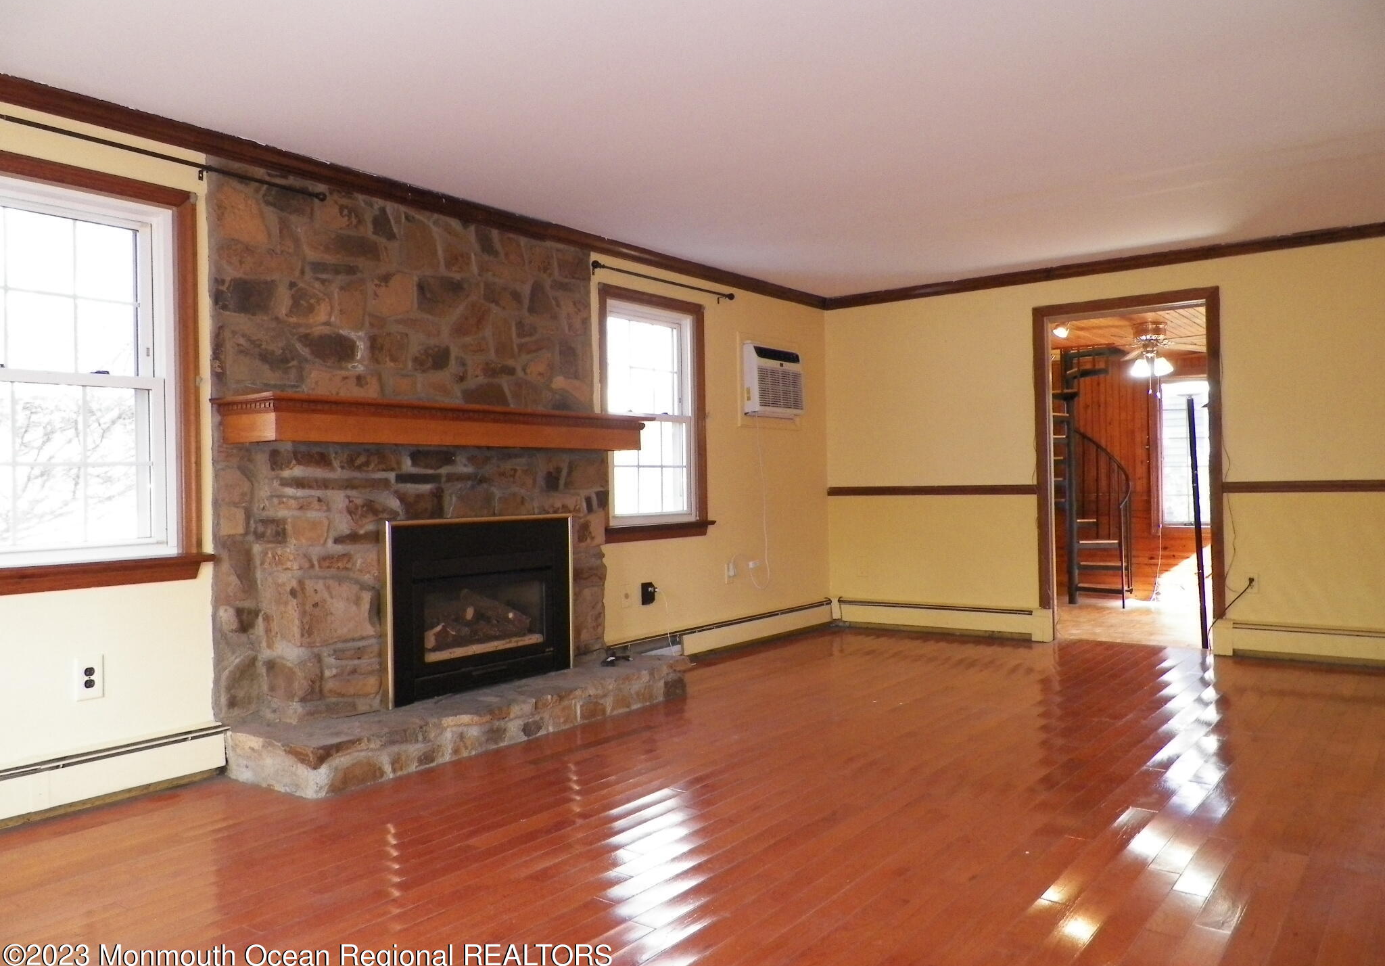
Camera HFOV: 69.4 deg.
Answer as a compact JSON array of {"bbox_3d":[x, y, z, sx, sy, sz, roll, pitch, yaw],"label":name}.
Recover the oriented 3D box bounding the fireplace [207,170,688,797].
[{"bbox_3d":[-0.897,-0.095,4.324,0.690,2.280,2.074,-1,0,38],"label":"fireplace"}]

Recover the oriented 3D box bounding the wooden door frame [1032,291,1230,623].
[{"bbox_3d":[2.658,-0.065,6.128,1.085,2.118,0.140,-1,0,38],"label":"wooden door frame"}]

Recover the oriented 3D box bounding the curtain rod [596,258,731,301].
[{"bbox_3d":[-0.138,-1.166,5.817,0.091,0.057,1.310,-1,0,38],"label":"curtain rod"}]

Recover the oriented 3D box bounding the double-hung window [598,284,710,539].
[{"bbox_3d":[-0.193,-0.381,5.779,0.060,1.415,1.022,-1,0,38],"label":"double-hung window"}]

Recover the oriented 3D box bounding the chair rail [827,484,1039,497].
[{"bbox_3d":[1.592,0.052,6.871,1.520,0.055,0.022,-1,0,38],"label":"chair rail"}]

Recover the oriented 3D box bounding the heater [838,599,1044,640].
[{"bbox_3d":[1.672,0.913,6.788,1.517,0.192,0.070,-1,0,38],"label":"heater"}]

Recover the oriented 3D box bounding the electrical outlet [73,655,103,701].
[{"bbox_3d":[-2.036,0.660,3.383,0.010,0.142,0.087,-1,0,38],"label":"electrical outlet"}]

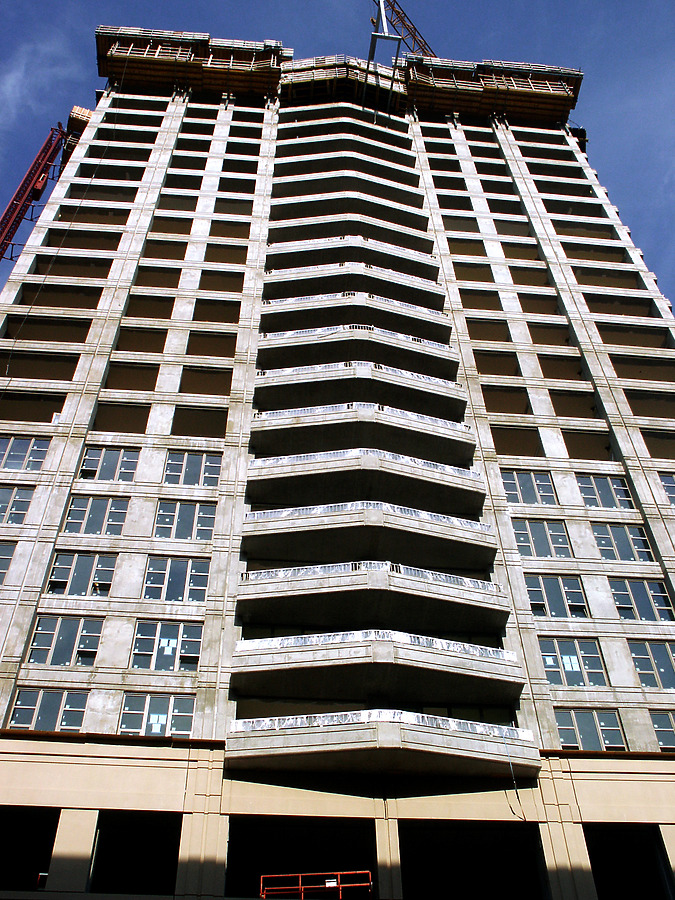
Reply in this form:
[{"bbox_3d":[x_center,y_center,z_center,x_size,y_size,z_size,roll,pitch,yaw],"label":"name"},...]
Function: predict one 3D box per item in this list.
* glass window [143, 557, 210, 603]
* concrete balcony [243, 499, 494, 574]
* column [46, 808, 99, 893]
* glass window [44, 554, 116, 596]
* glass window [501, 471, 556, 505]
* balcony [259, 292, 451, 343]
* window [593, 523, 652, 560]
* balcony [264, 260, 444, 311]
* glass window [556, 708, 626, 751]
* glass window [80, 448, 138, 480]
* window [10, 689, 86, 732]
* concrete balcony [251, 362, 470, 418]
[{"bbox_3d":[-5.727,4.721,32.598,2.285,1.971,0.133,3,-49,-4],"label":"glass window"},{"bbox_3d":[1.224,3.096,33.695,9.381,1.283,2.213,3,-49,-4],"label":"concrete balcony"},{"bbox_3d":[-7.272,11.211,25.129,1.092,2.449,0.738,3,-49,-4],"label":"column"},{"bbox_3d":[-9.168,4.489,32.839,2.267,1.981,0.150,3,-49,-4],"label":"glass window"},{"bbox_3d":[8.186,1.602,38.647,2.209,1.981,0.150,3,-49,-4],"label":"glass window"},{"bbox_3d":[0.954,-6.591,44.800,9.381,1.283,2.213,3,-49,-4],"label":"balcony"},{"bbox_3d":[11.534,3.737,36.661,2.250,1.981,0.150,3,-49,-4],"label":"window"},{"bbox_3d":[0.918,-8.631,47.767,9.512,1.314,2.224,3,-49,-4],"label":"balcony"},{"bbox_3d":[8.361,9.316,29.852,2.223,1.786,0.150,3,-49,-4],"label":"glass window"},{"bbox_3d":[-9.172,0.666,36.794,2.274,1.971,0.133,3,-49,-4],"label":"glass window"},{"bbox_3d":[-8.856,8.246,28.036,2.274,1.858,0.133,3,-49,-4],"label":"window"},{"bbox_3d":[1.081,-2.753,40.969,9.512,1.314,2.224,3,-49,-4],"label":"concrete balcony"}]

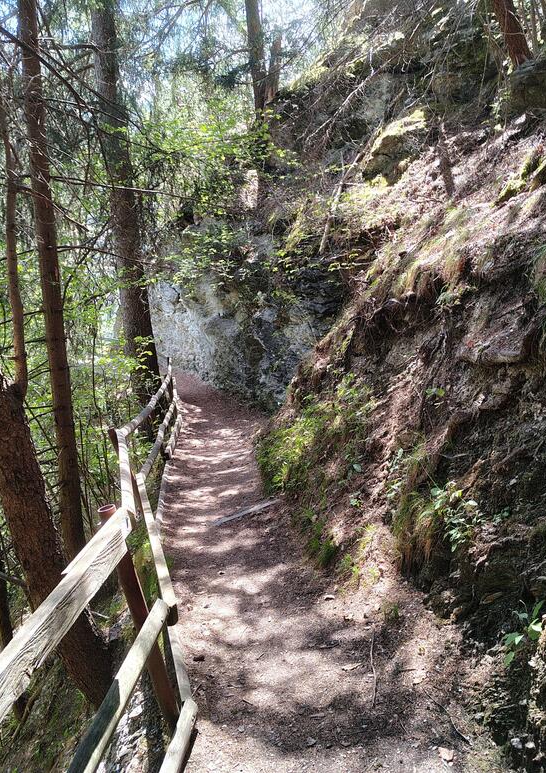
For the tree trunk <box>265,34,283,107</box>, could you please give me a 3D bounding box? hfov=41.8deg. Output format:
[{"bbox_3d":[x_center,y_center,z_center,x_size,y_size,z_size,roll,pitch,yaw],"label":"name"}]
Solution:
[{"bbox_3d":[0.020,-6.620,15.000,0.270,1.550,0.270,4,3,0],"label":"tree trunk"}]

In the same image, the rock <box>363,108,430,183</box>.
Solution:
[{"bbox_3d":[1.940,-3.780,11.200,0.950,0.900,0.850,-1,3,14],"label":"rock"}]

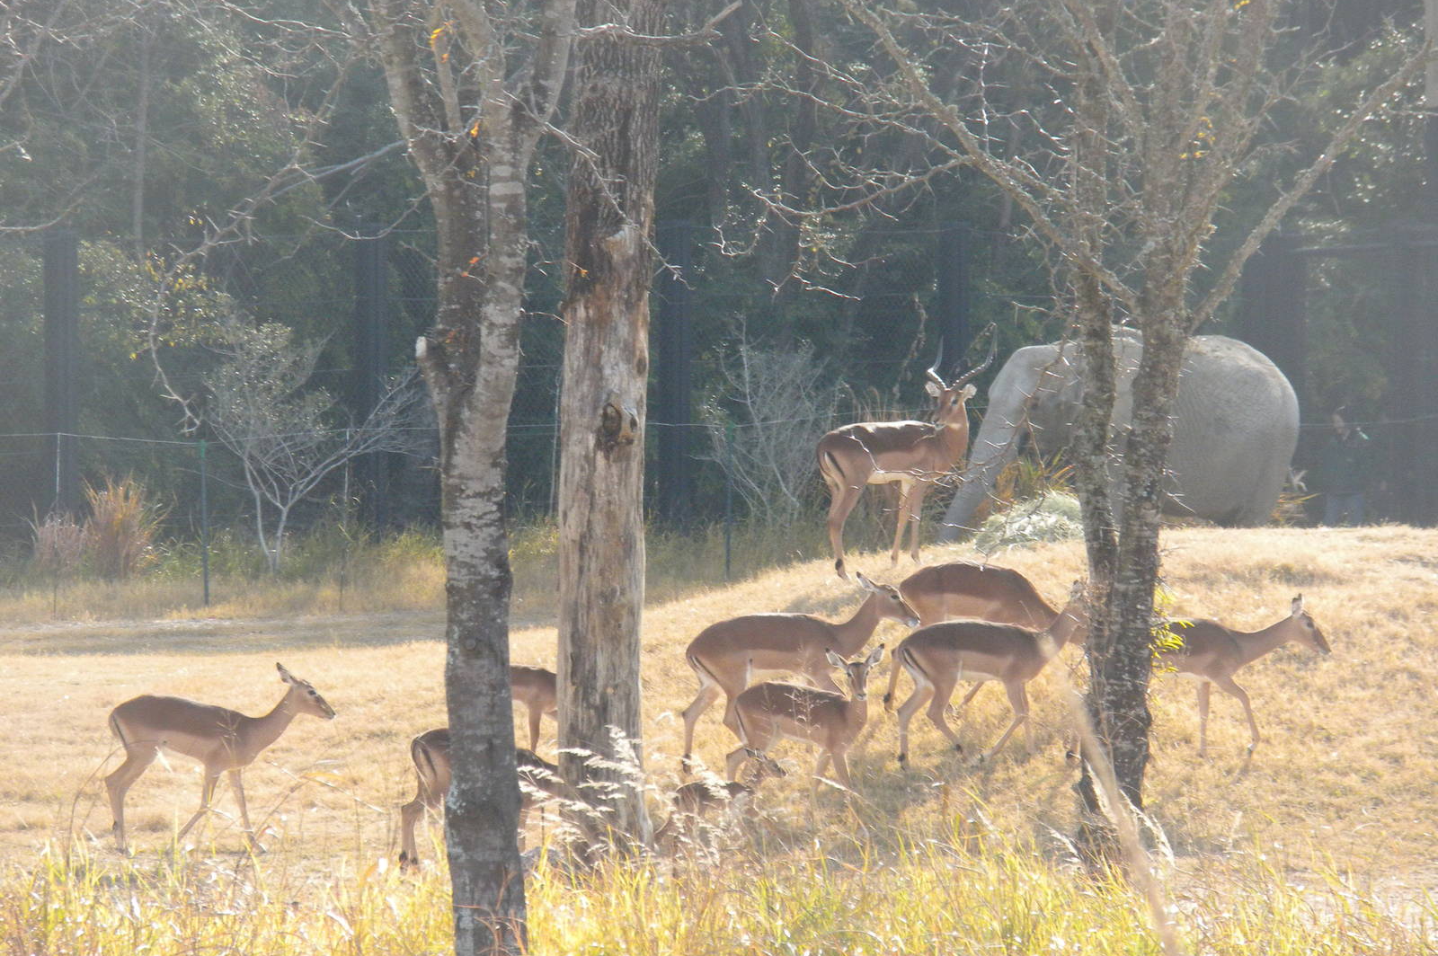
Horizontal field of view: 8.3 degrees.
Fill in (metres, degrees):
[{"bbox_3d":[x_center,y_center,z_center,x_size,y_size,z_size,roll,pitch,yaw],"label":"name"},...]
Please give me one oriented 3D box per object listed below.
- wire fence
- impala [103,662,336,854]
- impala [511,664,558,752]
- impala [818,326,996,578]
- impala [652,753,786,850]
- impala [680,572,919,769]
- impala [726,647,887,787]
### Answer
[{"bbox_3d":[-0.006,-0.755,97.000,14.000,3.640,0.300,0,1,0],"label":"wire fence"},{"bbox_3d":[-2.825,1.588,56.000,1.280,1.080,0.320,0,2,-12],"label":"impala"},{"bbox_3d":[-1.104,1.496,65.000,1.000,0.880,0.280,0,1,-5],"label":"impala"},{"bbox_3d":[1.199,-0.168,63.000,1.080,1.600,0.400,-1,2,-22],"label":"impala"},{"bbox_3d":[0.003,1.813,54.000,0.740,0.650,0.190,0,1,-5],"label":"impala"},{"bbox_3d":[0.466,1.130,57.000,1.340,1.170,0.330,0,2,-10],"label":"impala"},{"bbox_3d":[0.476,1.409,55.500,0.900,0.940,0.280,0,1,-2],"label":"impala"}]

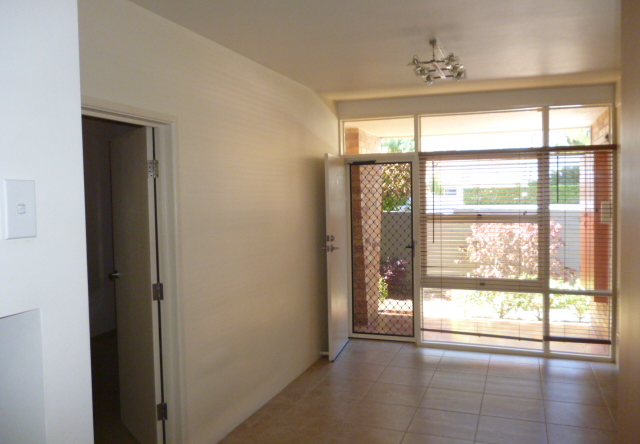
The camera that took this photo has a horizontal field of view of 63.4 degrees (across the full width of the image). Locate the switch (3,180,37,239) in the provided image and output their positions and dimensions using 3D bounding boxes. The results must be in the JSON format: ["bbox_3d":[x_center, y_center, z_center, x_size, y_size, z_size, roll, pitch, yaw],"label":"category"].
[{"bbox_3d":[-0.596,-0.025,1.039,0.012,0.117,0.070,0,3,21],"label":"switch"}]

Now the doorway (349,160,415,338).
[{"bbox_3d":[0.658,0.319,5.774,0.781,2.056,0.104,0,3,21],"label":"doorway"}]

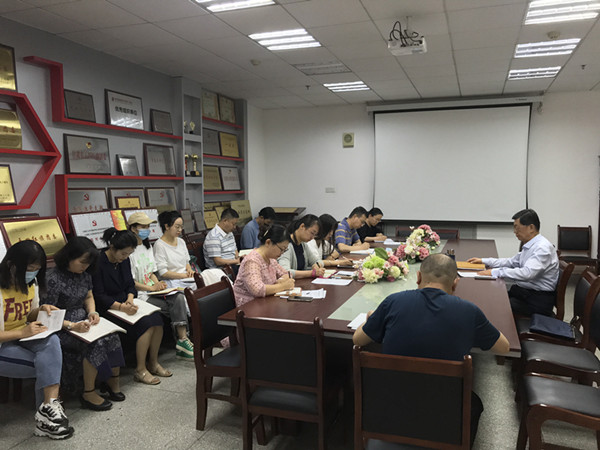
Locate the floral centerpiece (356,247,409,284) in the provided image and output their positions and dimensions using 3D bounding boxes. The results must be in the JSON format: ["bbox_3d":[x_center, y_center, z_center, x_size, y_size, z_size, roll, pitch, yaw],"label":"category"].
[{"bbox_3d":[0.736,0.345,4.289,0.430,0.270,0.350,1,5,20],"label":"floral centerpiece"}]

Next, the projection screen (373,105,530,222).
[{"bbox_3d":[2.409,-0.971,7.913,2.430,1.860,0.050,2,5,20],"label":"projection screen"}]

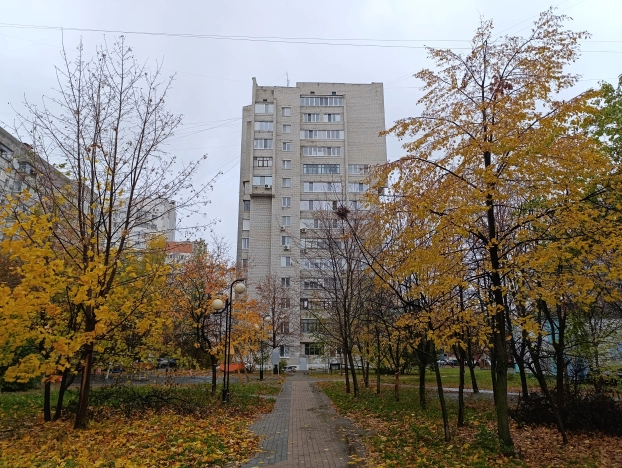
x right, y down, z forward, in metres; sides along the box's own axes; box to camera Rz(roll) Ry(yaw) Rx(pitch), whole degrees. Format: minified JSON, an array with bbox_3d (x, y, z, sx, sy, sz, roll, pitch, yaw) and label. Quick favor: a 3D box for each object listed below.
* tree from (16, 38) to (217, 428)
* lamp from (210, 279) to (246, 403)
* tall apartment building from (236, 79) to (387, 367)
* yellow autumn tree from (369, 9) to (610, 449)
[{"bbox_3d":[-5.603,-0.690,11.454,5.900,11.100,5.400,0,-16,0],"label":"tree"},{"bbox_3d":[-3.114,3.912,15.321,1.250,4.400,0.450,0,-16,0],"label":"lamp"},{"bbox_3d":[-0.304,-1.047,67.471,22.500,43.000,18.000,0,-16,-2],"label":"tall apartment building"},{"bbox_3d":[3.797,-0.768,8.810,5.300,9.700,5.000,0,-16,0],"label":"yellow autumn tree"}]

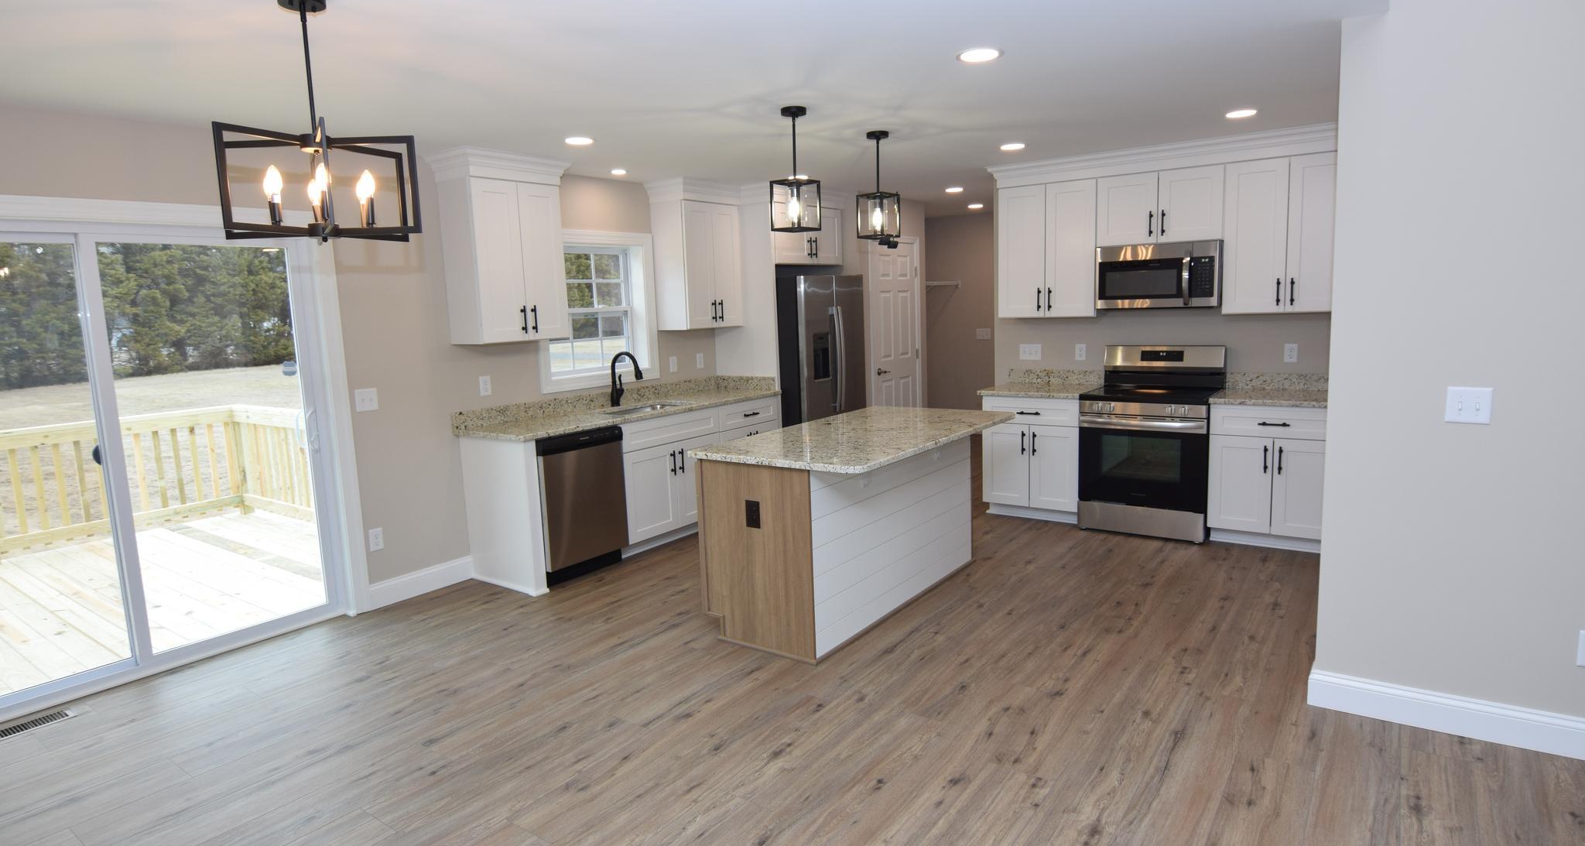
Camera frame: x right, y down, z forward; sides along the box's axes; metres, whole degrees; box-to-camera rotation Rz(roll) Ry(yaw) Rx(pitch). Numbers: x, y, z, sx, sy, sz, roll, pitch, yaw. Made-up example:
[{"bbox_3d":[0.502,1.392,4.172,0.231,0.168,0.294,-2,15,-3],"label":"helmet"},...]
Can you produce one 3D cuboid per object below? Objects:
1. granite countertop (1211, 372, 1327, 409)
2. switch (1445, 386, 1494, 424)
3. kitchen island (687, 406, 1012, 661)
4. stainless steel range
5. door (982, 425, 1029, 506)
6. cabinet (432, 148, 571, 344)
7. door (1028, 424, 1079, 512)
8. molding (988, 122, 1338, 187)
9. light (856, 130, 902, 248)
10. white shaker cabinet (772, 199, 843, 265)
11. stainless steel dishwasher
[{"bbox_3d":[2.966,-0.200,4.816,0.667,0.133,0.655,4,11,36],"label":"granite countertop"},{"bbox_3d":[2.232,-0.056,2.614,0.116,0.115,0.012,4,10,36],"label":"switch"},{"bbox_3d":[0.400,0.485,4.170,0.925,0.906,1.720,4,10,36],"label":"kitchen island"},{"bbox_3d":[2.376,0.104,5.247,0.761,1.185,0.681,4,10,36],"label":"stainless steel range"},{"bbox_3d":[1.506,0.290,5.571,0.334,0.580,0.027,4,10,37],"label":"door"},{"bbox_3d":[-1.657,-1.002,4.641,0.394,1.045,0.690,4,10,36],"label":"cabinet"},{"bbox_3d":[1.775,0.306,5.367,0.332,0.581,0.027,4,10,37],"label":"door"},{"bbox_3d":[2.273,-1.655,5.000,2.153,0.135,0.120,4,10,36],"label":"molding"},{"bbox_3d":[0.467,-1.259,4.248,0.180,0.545,0.180,4,11,36],"label":"light"},{"bbox_3d":[-0.128,-1.507,6.482,0.664,0.455,0.940,4,11,36],"label":"white shaker cabinet"},{"bbox_3d":[-1.443,0.467,4.829,0.610,0.868,0.595,4,10,36],"label":"stainless steel dishwasher"}]

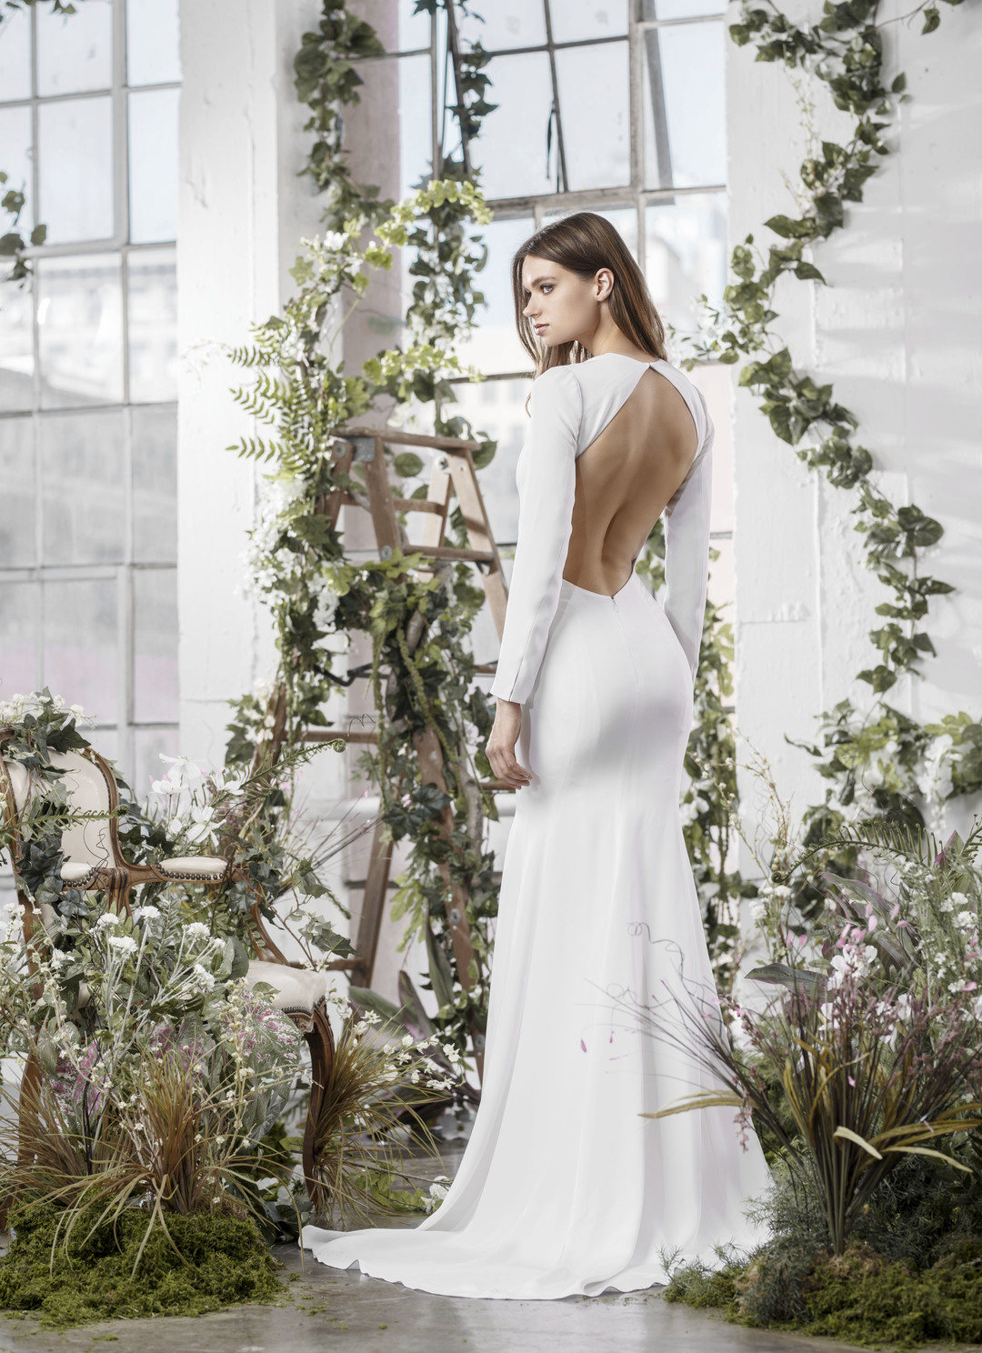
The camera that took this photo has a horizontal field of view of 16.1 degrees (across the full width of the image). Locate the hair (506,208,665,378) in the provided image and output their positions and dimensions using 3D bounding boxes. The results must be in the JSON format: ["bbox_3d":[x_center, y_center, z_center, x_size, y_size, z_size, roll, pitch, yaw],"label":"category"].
[{"bbox_3d":[0.174,-0.655,6.180,0.265,0.310,0.215,-6,1,-21],"label":"hair"}]

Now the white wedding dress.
[{"bbox_3d":[0.085,0.215,6.020,0.800,1.580,0.880,0,-2,-12],"label":"white wedding dress"}]

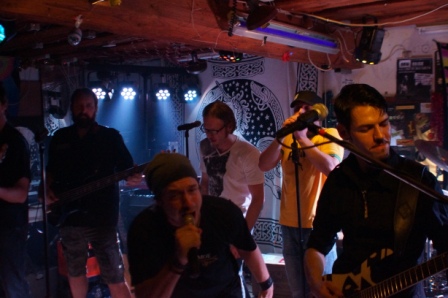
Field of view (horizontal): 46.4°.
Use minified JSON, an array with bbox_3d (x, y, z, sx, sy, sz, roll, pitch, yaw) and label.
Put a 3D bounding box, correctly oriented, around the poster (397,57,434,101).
[{"bbox_3d":[1.678,-0.612,4.600,0.310,0.405,0.010,0,3,15],"label":"poster"}]

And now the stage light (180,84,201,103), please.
[{"bbox_3d":[-0.334,-0.553,5.200,0.170,0.165,0.130,-2,29,-19],"label":"stage light"}]

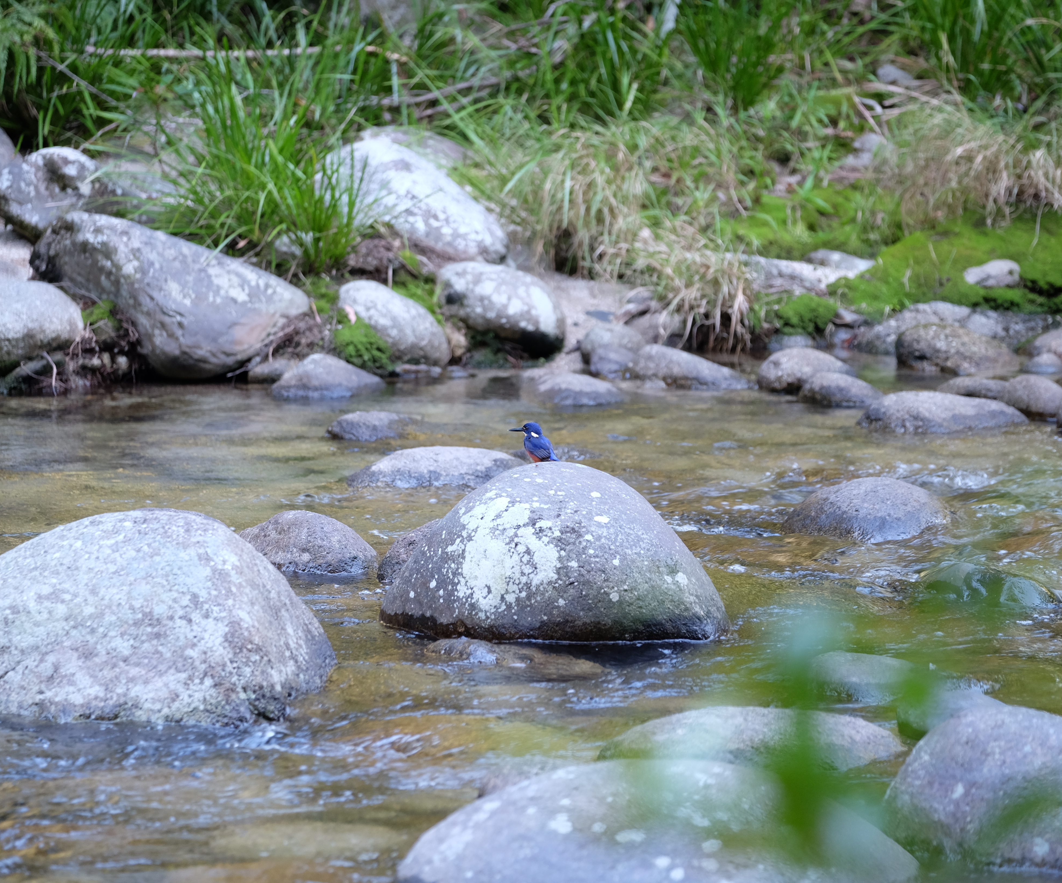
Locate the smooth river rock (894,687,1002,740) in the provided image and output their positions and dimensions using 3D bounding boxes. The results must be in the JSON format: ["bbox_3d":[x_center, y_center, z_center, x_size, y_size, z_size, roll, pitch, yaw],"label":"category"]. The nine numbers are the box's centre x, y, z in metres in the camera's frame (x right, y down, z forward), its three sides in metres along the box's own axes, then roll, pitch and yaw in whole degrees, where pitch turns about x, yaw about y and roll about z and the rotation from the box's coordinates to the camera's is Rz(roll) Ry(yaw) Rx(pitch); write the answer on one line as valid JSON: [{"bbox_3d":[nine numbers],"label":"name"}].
[{"bbox_3d":[0.964,0.617,17.300,0.299,0.134,0.230,0,6,0],"label":"smooth river rock"}]

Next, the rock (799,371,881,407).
[{"bbox_3d":[0.926,-0.152,23.200,0.250,0.112,0.190,0,6,0],"label":"rock"}]

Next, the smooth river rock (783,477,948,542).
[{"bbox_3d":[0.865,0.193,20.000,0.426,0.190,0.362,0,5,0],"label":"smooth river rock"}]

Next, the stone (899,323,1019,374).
[{"bbox_3d":[1.404,-0.298,25.450,0.412,0.168,0.290,0,6,0],"label":"stone"}]

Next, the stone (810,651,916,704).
[{"bbox_3d":[0.708,0.509,16.500,0.234,0.114,0.187,0,5,0],"label":"stone"}]

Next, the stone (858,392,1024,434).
[{"bbox_3d":[1.201,-0.080,22.500,0.500,0.130,0.350,0,6,0],"label":"stone"}]

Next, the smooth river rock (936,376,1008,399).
[{"bbox_3d":[1.409,-0.163,24.500,0.256,0.084,0.190,0,6,0],"label":"smooth river rock"}]

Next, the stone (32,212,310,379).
[{"bbox_3d":[-1.112,-0.453,23.900,0.860,0.500,0.520,0,6,0],"label":"stone"}]

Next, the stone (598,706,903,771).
[{"bbox_3d":[0.443,0.635,15.600,0.625,0.180,0.469,0,5,0],"label":"stone"}]

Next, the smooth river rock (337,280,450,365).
[{"bbox_3d":[-0.429,-0.373,24.200,0.350,0.260,0.280,0,6,0],"label":"smooth river rock"}]

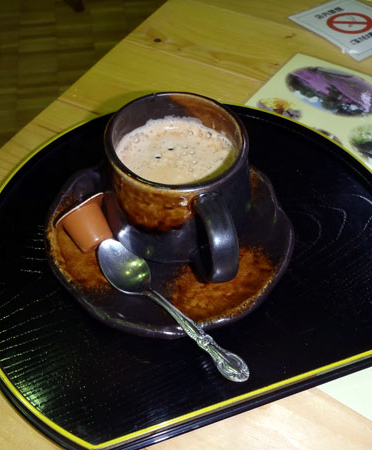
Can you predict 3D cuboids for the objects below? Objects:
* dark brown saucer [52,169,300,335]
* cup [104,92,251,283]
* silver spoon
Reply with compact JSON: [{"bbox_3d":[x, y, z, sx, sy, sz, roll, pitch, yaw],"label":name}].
[{"bbox_3d":[-0.010,0.007,0.317,0.153,0.023,0.153,2,51,-2],"label":"dark brown saucer"},{"bbox_3d":[-0.001,-0.019,0.292,0.091,0.068,0.114,-18,54,-17],"label":"cup"},{"bbox_3d":[-0.010,0.044,0.269,0.025,0.016,0.120,-35,58,-27],"label":"silver spoon"}]

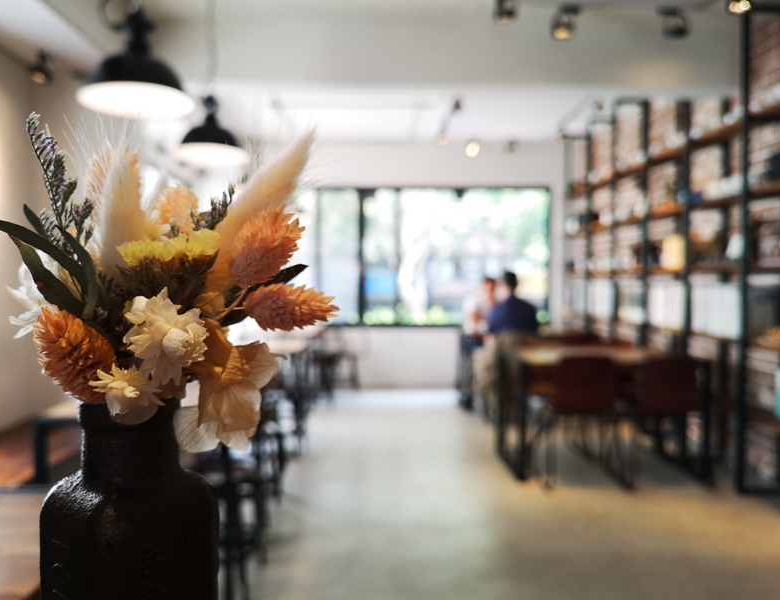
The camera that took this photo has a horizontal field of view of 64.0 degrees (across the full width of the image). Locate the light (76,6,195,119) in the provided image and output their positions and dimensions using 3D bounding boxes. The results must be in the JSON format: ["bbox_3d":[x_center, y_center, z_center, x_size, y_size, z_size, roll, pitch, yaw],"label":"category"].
[{"bbox_3d":[-0.894,-0.875,2.168,0.410,0.360,0.410,0,2,0],"label":"light"}]

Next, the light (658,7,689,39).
[{"bbox_3d":[1.744,-1.703,3.831,0.145,0.180,0.150,0,2,0],"label":"light"}]

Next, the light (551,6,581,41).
[{"bbox_3d":[1.074,-1.703,3.828,0.145,0.180,0.150,0,2,0],"label":"light"}]

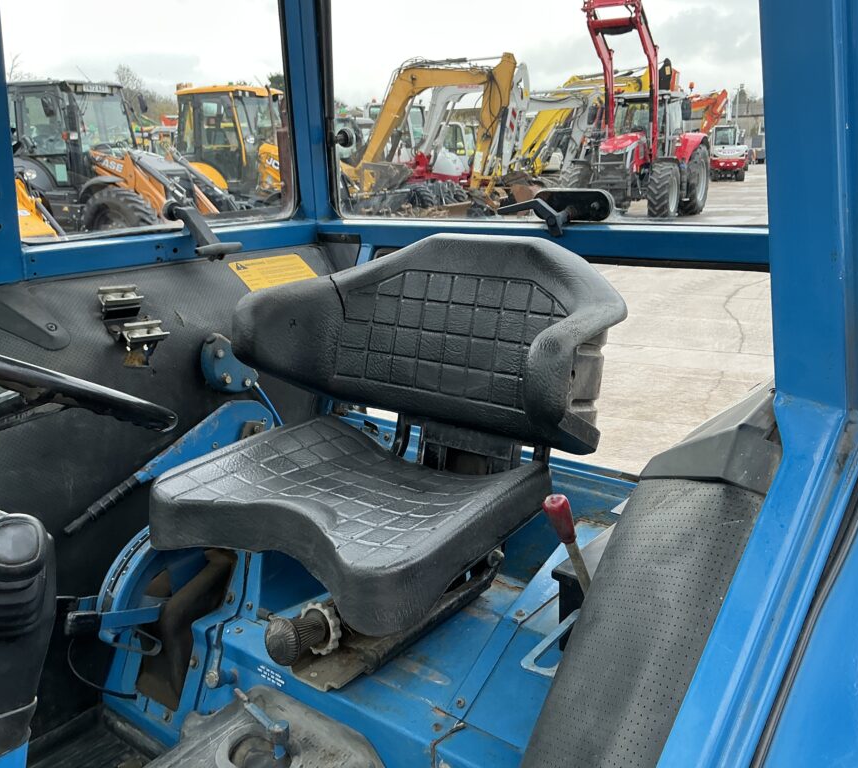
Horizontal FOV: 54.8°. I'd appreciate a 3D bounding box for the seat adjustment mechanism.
[{"bbox_3d":[-0.171,0.336,1.103,0.069,0.069,0.096,10,7,36],"label":"seat adjustment mechanism"}]

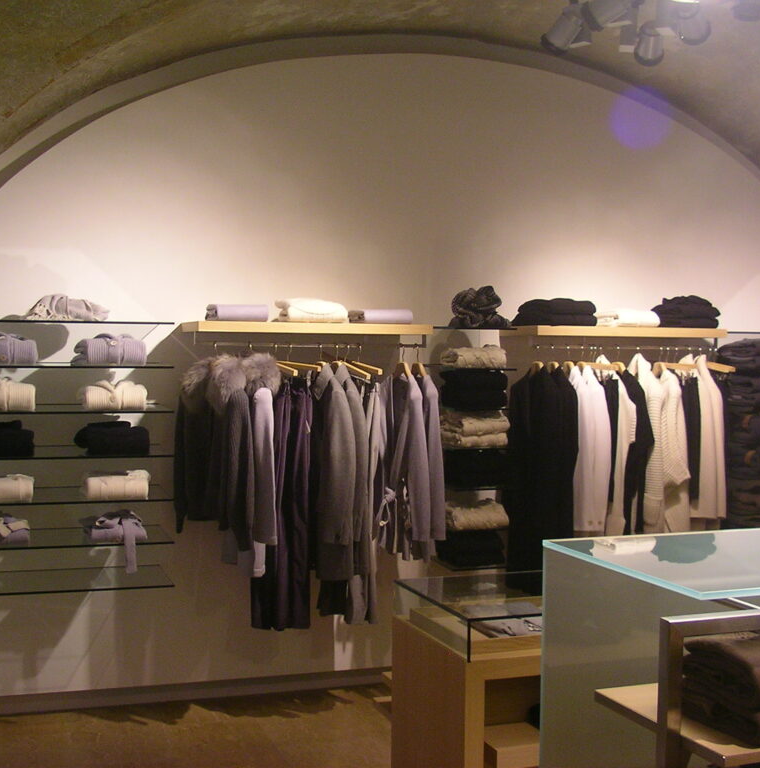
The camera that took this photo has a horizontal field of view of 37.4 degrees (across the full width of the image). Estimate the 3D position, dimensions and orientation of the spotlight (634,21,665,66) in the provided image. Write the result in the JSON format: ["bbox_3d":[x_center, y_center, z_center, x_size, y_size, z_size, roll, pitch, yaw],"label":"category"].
[{"bbox_3d":[0.931,-1.178,3.900,0.105,0.110,0.150,2,-25,19],"label":"spotlight"}]

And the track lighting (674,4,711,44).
[{"bbox_3d":[1.013,-1.169,3.650,0.110,0.115,0.150,3,-13,29],"label":"track lighting"}]

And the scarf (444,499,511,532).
[{"bbox_3d":[0.420,0.585,5.165,0.255,0.100,0.270,0,3,-19],"label":"scarf"}]

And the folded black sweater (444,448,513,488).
[{"bbox_3d":[0.422,0.372,5.063,0.240,0.157,0.265,0,3,-20],"label":"folded black sweater"}]

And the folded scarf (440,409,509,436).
[{"bbox_3d":[0.427,0.170,5.141,0.223,0.102,0.270,0,3,-19],"label":"folded scarf"}]

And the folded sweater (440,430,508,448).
[{"bbox_3d":[0.416,0.239,5.053,0.235,0.069,0.265,0,3,-20],"label":"folded sweater"}]

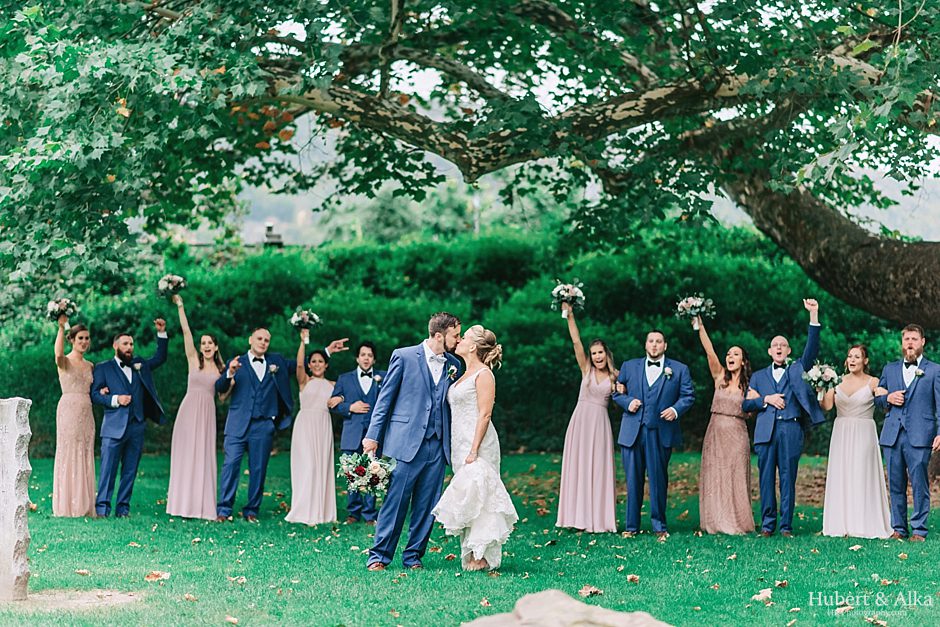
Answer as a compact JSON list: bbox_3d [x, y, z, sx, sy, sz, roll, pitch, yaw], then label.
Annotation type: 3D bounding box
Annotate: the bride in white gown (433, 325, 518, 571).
[{"bbox_3d":[0.038,0.936,15.500,0.540,1.692,0.500,1,-2,-28],"label":"bride in white gown"}]

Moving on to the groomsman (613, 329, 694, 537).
[{"bbox_3d":[1.612,1.045,19.500,0.700,1.810,0.500,0,-1,6],"label":"groomsman"}]

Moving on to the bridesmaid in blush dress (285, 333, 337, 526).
[{"bbox_3d":[-1.443,1.067,20.600,0.520,1.800,0.450,0,-1,-5],"label":"bridesmaid in blush dress"}]

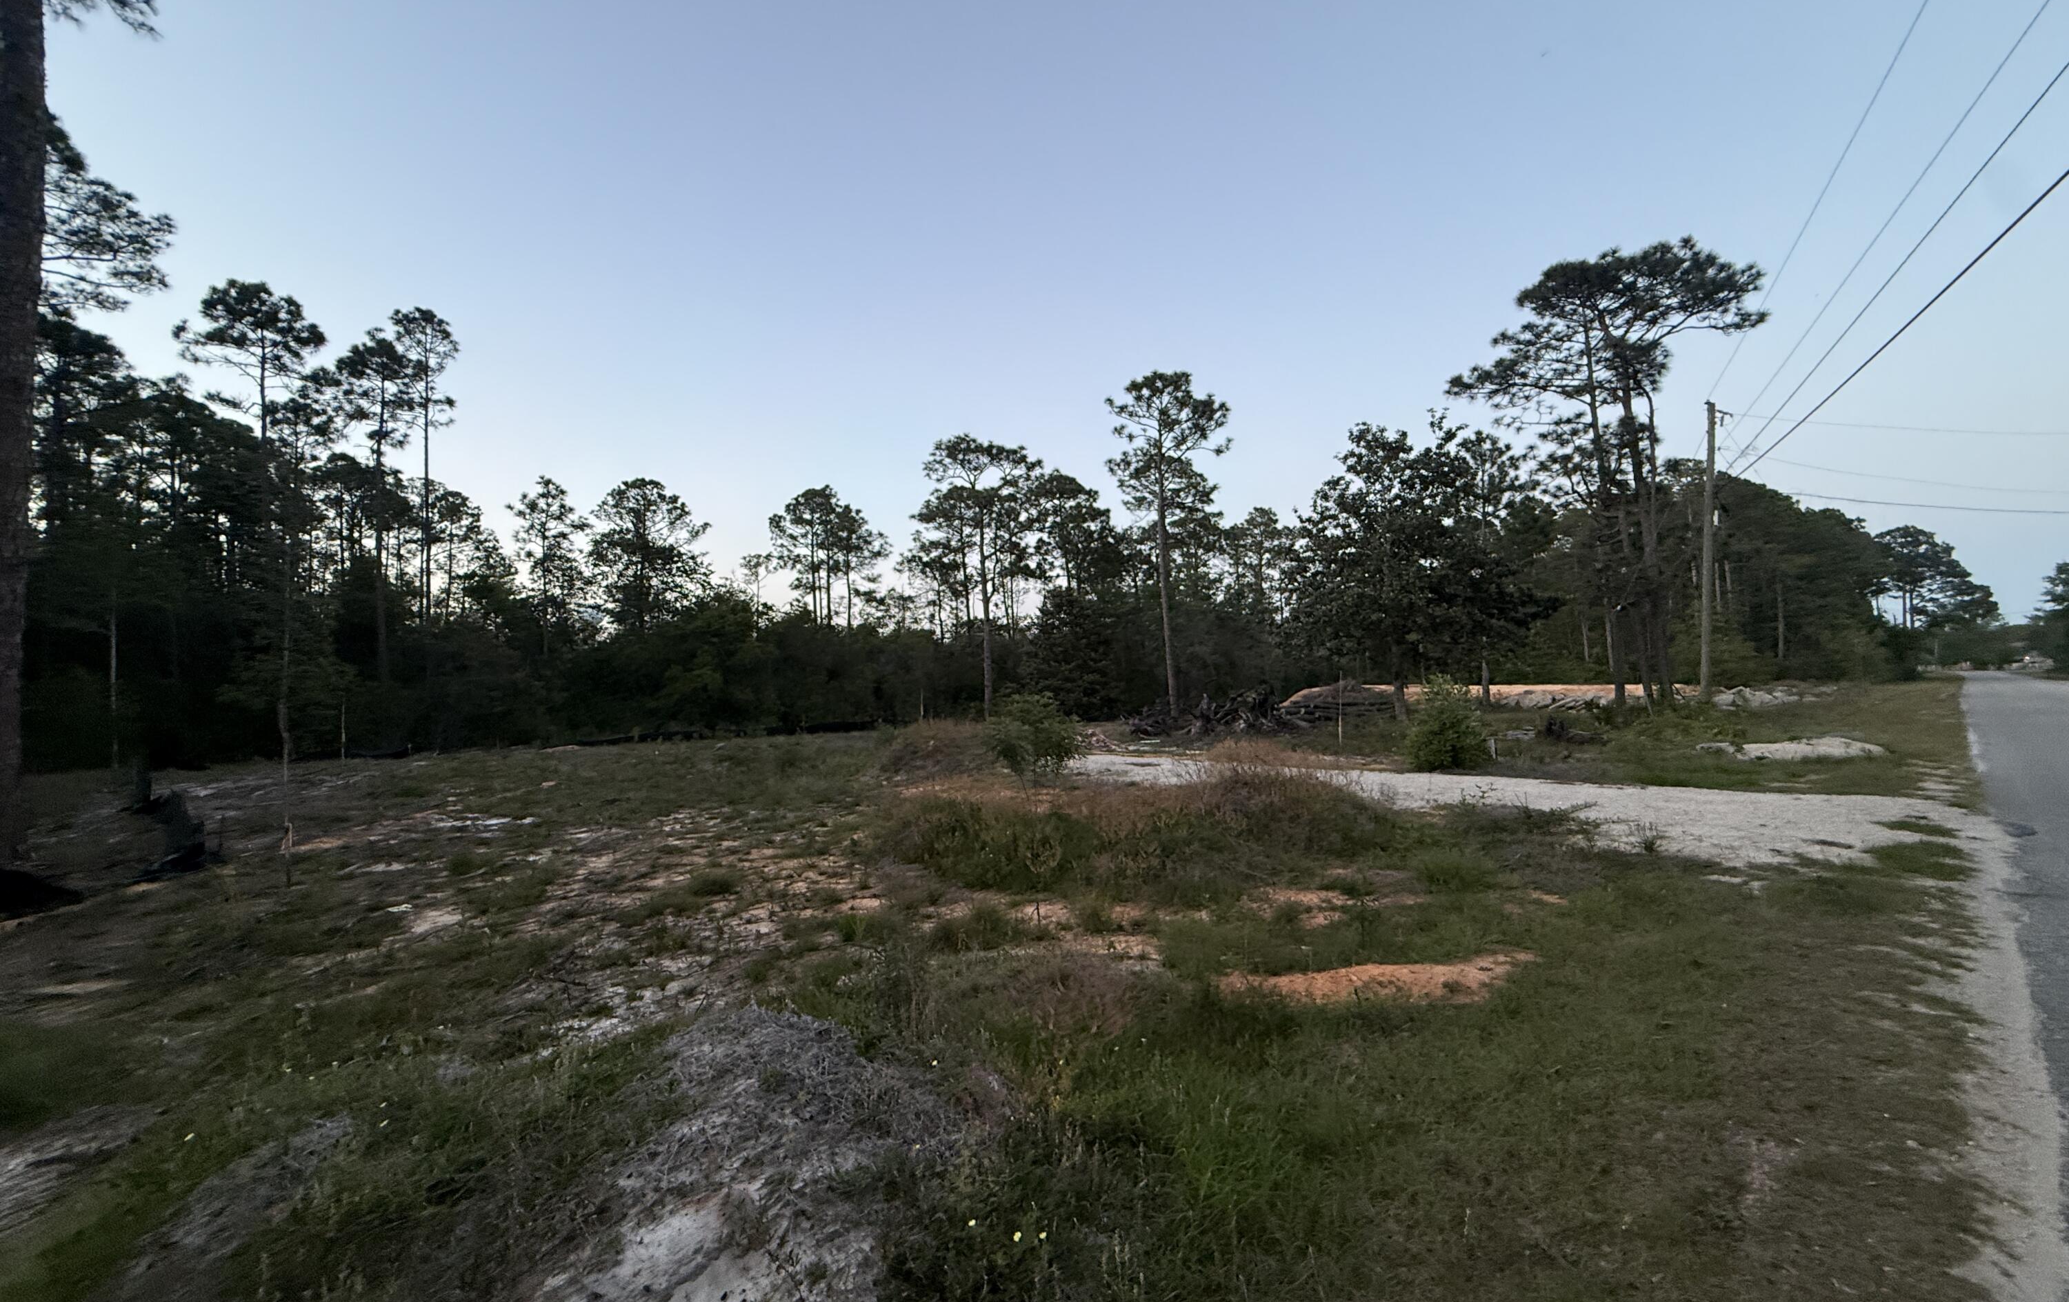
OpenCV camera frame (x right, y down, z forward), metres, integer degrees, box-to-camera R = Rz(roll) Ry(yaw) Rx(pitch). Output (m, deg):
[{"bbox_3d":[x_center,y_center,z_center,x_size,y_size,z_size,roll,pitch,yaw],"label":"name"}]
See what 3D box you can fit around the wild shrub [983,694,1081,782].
[{"bbox_3d":[-0.030,1.040,9.700,1.120,1.070,1.050,0,-1,0],"label":"wild shrub"}]

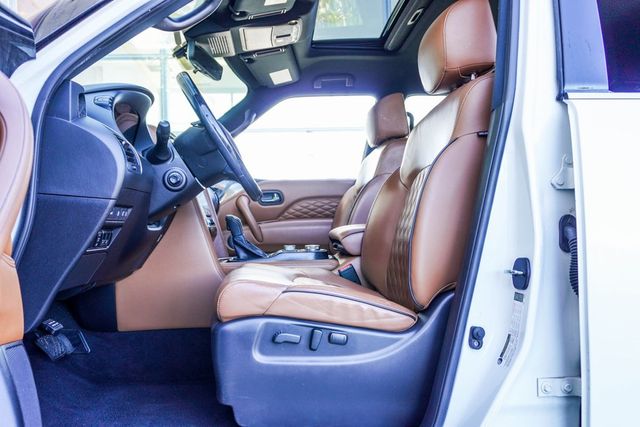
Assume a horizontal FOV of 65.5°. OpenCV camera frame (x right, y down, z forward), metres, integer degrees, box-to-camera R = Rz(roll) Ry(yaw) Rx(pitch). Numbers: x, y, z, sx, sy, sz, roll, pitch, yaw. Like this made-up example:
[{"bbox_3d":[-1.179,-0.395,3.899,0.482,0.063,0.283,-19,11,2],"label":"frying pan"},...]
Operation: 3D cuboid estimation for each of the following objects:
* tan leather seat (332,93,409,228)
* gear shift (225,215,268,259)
[{"bbox_3d":[0.040,0.020,2.110,0.760,1.060,0.550,0,-1,-3],"label":"tan leather seat"},{"bbox_3d":[-0.247,0.081,1.680,0.140,0.150,0.090,0,-1,-3],"label":"gear shift"}]

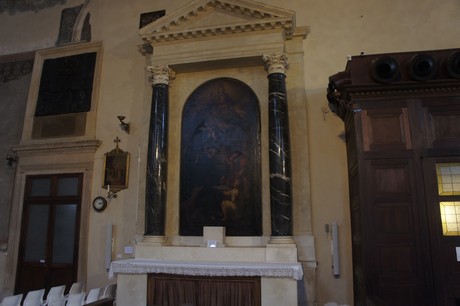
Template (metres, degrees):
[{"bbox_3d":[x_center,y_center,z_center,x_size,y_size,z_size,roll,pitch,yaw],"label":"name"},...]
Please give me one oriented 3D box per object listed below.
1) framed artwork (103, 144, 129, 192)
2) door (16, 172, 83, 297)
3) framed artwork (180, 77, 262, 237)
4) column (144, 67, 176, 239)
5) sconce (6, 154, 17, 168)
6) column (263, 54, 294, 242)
[{"bbox_3d":[-2.539,0.249,7.723,0.602,1.244,0.070,-3,-12,12],"label":"framed artwork"},{"bbox_3d":[-4.122,1.970,7.837,1.543,3.008,0.090,-3,-12,12],"label":"door"},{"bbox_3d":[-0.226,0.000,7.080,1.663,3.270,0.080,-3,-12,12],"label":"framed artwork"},{"bbox_3d":[-1.491,-0.059,7.129,0.460,3.672,0.460,-3,-12,12],"label":"column"},{"bbox_3d":[-5.221,0.202,8.236,0.190,0.308,0.180,-3,-12,12],"label":"sconce"},{"bbox_3d":[0.938,-0.157,6.617,0.460,3.640,0.460,-3,-12,12],"label":"column"}]

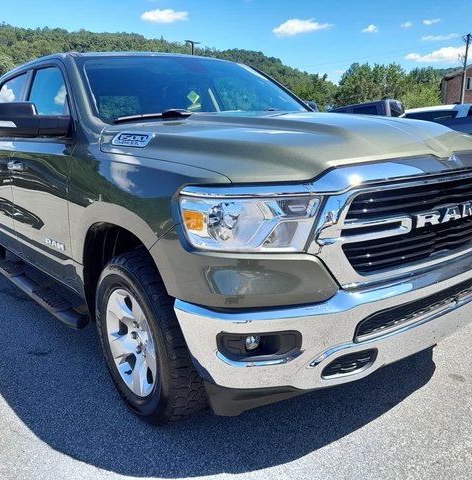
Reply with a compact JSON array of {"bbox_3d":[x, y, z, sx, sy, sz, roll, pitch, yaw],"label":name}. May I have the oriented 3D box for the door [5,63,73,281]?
[{"bbox_3d":[-1.148,-0.448,3.144,0.270,1.340,1.190,-10,15,-37],"label":"door"}]

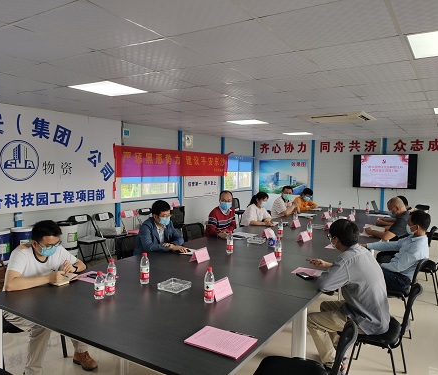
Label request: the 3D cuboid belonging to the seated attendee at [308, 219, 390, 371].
[{"bbox_3d":[0.998,0.844,2.923,0.740,1.220,0.520,4,4,40],"label":"seated attendee"}]

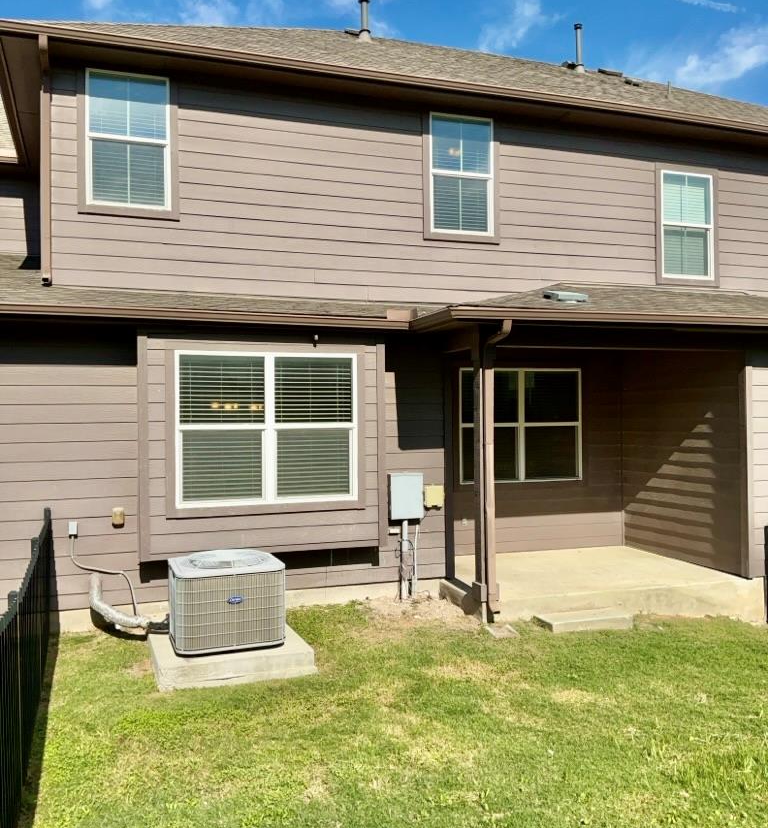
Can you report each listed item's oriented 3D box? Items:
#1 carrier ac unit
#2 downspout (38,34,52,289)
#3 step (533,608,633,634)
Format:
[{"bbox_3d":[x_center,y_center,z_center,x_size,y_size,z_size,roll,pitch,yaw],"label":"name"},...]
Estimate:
[{"bbox_3d":[-1.347,1.556,6.770,0.875,0.670,0.860,0,-1,-19],"label":"carrier ac unit"},{"bbox_3d":[-3.569,-2.636,8.403,0.100,2.500,0.480,0,-1,-19],"label":"downspout"},{"bbox_3d":[1.987,2.072,7.953,0.910,0.113,0.360,0,-1,-19],"label":"step"}]

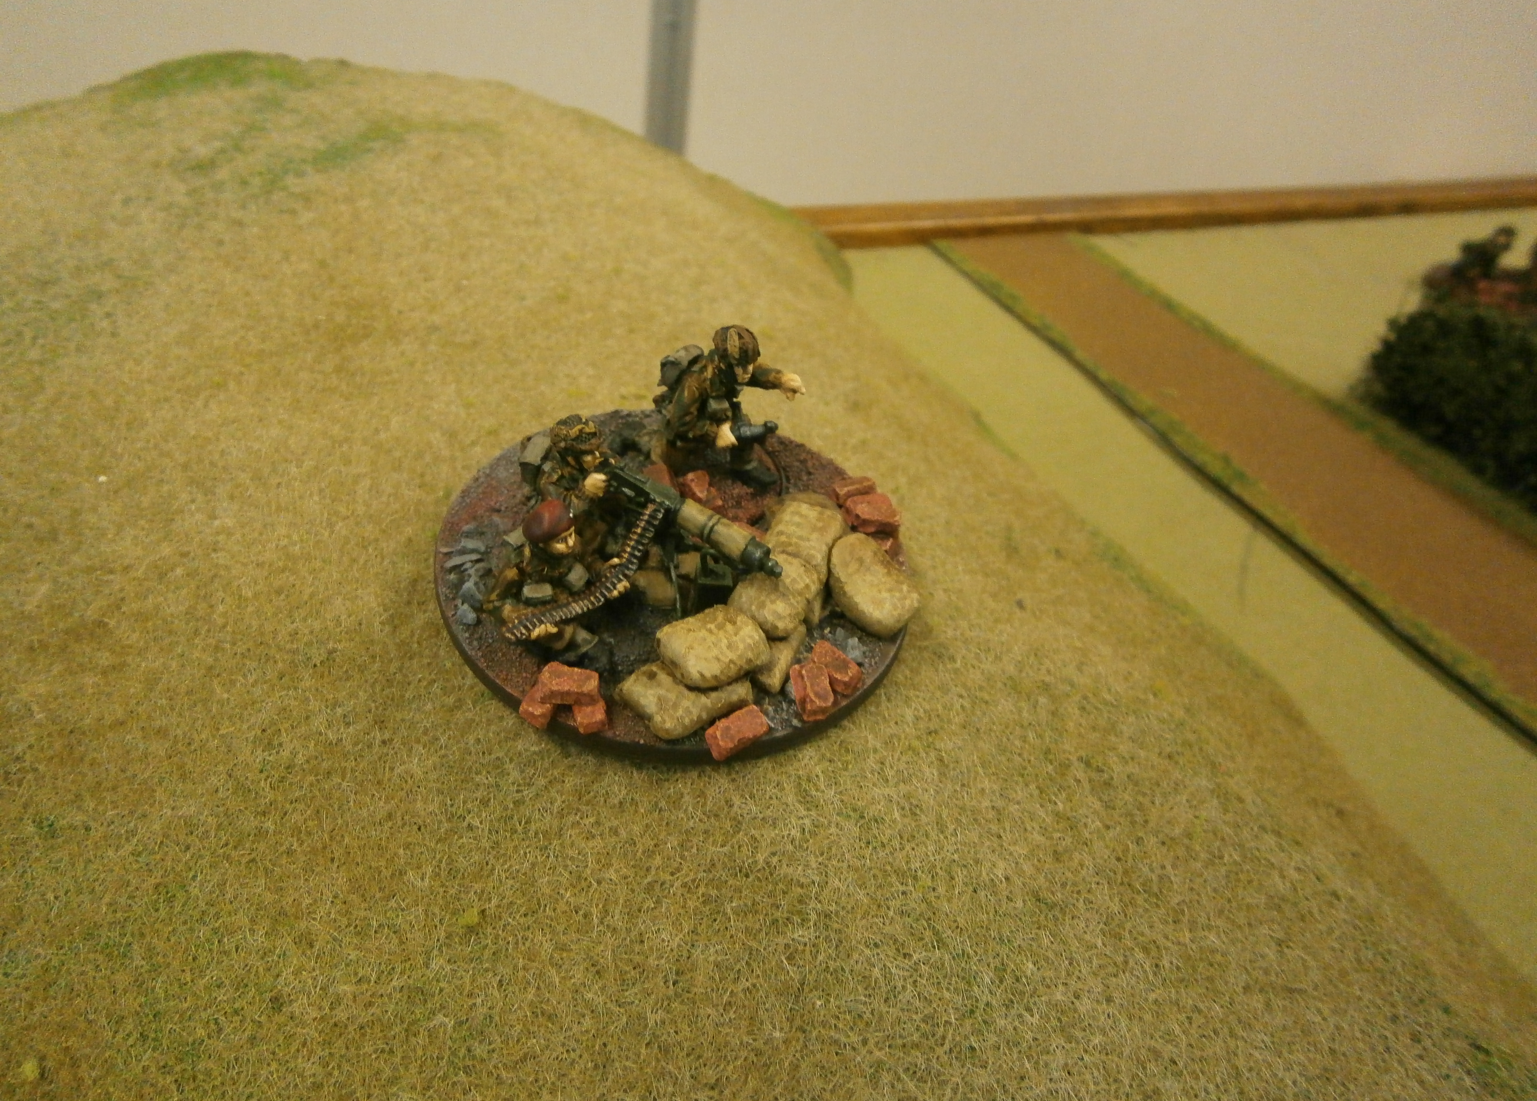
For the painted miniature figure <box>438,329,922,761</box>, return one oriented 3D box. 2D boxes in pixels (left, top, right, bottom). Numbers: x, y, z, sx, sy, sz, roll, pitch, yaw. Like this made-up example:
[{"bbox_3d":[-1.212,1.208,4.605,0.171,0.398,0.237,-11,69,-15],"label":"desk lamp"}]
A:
[{"bbox_3d":[-0.009,-0.006,0.140,0.061,0.024,0.060,29,46,18],"label":"painted miniature figure"}]

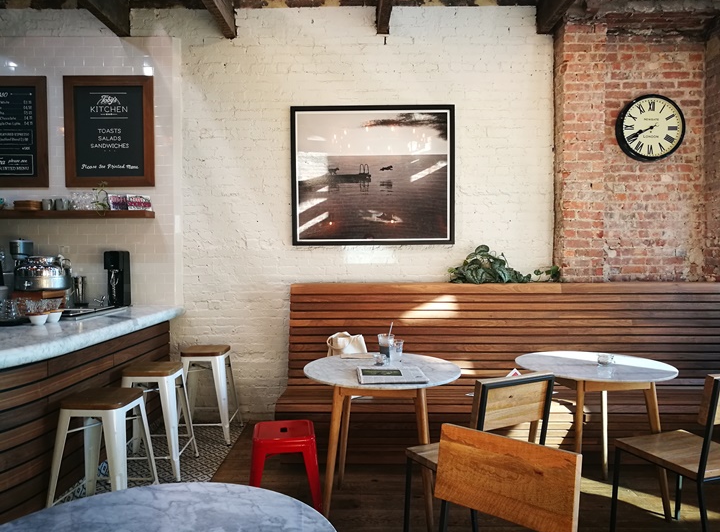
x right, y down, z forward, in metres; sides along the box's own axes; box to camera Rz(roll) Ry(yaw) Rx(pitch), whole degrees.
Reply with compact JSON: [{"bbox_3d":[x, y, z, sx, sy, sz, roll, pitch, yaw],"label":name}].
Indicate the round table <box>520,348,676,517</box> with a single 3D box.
[{"bbox_3d":[1.252,0.906,3.030,0.807,0.759,0.807,0,2,0],"label":"round table"}]

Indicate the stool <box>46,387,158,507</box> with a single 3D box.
[{"bbox_3d":[-1.286,0.970,2.831,0.434,0.638,0.434,0,2,5],"label":"stool"}]

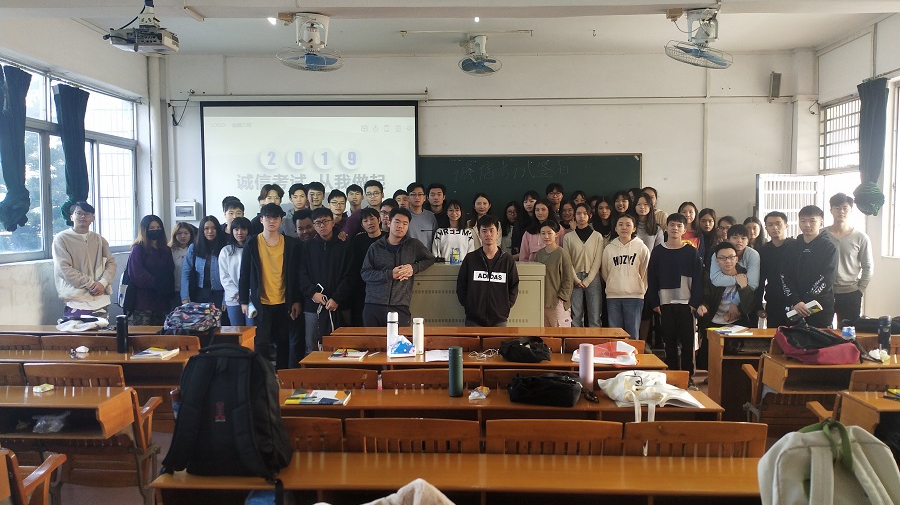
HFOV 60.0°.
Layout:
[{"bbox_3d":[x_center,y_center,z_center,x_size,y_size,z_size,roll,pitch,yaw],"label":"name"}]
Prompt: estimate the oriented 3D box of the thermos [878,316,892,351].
[{"bbox_3d":[2.797,0.546,5.011,0.075,0.250,0.075,0,3,2],"label":"thermos"}]

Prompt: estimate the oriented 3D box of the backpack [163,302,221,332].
[{"bbox_3d":[-1.990,0.492,6.095,0.400,0.210,0.280,0,3,2],"label":"backpack"}]

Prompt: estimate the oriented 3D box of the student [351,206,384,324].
[{"bbox_3d":[-0.766,0.450,7.160,0.470,1.710,0.300,0,3,2],"label":"student"}]

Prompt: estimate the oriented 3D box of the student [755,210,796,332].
[{"bbox_3d":[2.809,0.502,6.731,0.480,1.709,0.290,1,3,12],"label":"student"}]

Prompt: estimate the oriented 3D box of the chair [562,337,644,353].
[{"bbox_3d":[1.006,0.951,5.250,0.530,0.860,0.480,0,3,2],"label":"chair"}]

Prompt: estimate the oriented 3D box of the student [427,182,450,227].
[{"bbox_3d":[-0.124,0.145,8.416,0.470,1.763,0.280,0,3,-1],"label":"student"}]

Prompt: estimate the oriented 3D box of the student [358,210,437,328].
[{"bbox_3d":[-0.449,0.464,6.546,0.620,1.680,0.340,0,3,-7],"label":"student"}]

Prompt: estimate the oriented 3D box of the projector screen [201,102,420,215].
[{"bbox_3d":[-1.626,-0.810,9.031,2.528,1.850,0.050,0,3,2],"label":"projector screen"}]

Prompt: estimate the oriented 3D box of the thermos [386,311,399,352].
[{"bbox_3d":[-0.371,0.529,5.100,0.072,0.275,0.072,0,3,0],"label":"thermos"}]

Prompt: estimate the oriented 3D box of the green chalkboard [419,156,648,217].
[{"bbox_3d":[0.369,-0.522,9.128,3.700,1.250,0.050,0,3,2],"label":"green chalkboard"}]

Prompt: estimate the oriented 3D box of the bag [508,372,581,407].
[{"bbox_3d":[0.470,0.663,3.855,0.320,0.126,0.180,1,3,14],"label":"bag"}]

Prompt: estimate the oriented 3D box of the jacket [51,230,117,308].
[{"bbox_3d":[-3.299,0.132,7.020,0.530,0.700,0.330,-1,3,-19],"label":"jacket"}]

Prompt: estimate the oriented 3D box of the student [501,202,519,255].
[{"bbox_3d":[0.644,0.251,8.304,0.430,1.590,0.270,0,3,2],"label":"student"}]

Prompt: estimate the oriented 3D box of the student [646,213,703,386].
[{"bbox_3d":[2.167,0.472,7.530,0.520,1.694,0.300,0,3,9],"label":"student"}]

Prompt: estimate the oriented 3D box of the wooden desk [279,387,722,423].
[{"bbox_3d":[0.157,1.117,3.901,2.246,0.778,0.391,0,3,2],"label":"wooden desk"}]

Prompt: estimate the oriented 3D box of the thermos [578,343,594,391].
[{"bbox_3d":[0.710,0.596,4.042,0.075,0.241,0.075,0,3,0],"label":"thermos"}]

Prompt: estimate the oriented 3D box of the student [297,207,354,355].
[{"bbox_3d":[-1.042,0.494,6.580,0.500,1.737,0.320,0,3,-6],"label":"student"}]

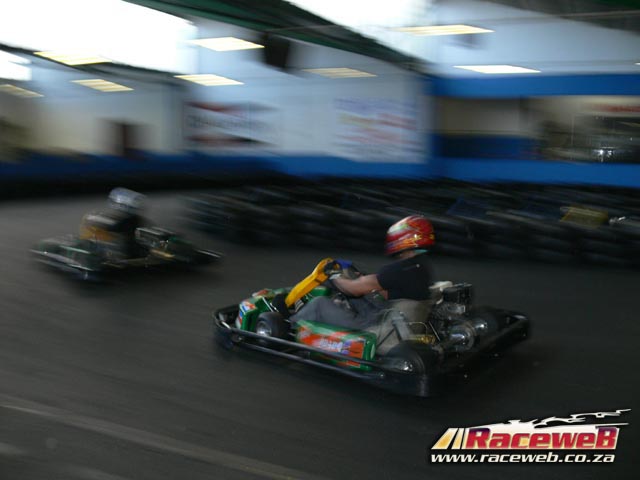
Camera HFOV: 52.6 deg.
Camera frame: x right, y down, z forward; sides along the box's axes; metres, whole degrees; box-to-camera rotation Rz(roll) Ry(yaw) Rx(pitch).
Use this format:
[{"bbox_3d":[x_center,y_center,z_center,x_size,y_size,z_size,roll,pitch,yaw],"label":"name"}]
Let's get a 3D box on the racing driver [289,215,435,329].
[{"bbox_3d":[0.328,0.280,4.825,1.160,0.920,0.540,6,10,39],"label":"racing driver"}]

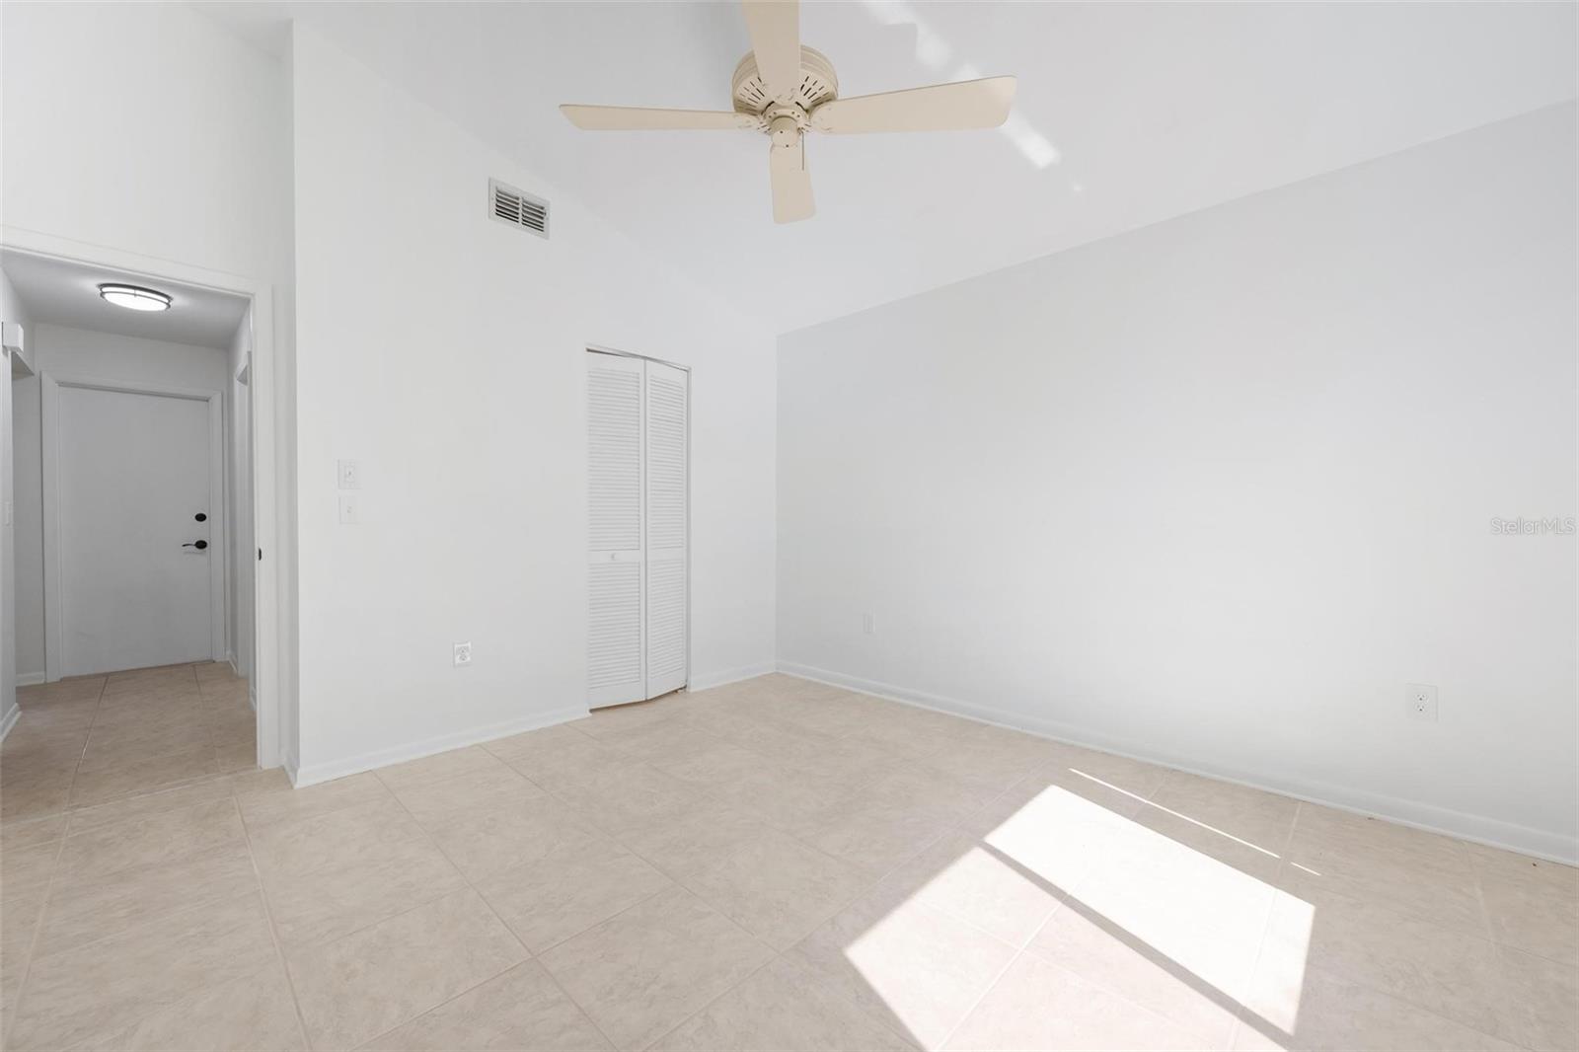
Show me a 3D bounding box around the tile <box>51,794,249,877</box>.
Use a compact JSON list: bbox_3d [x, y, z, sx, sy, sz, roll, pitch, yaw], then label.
[{"bbox_3d":[-2.135,1.056,2.083,0.425,0.010,0.420,0,0,44],"label":"tile"}]

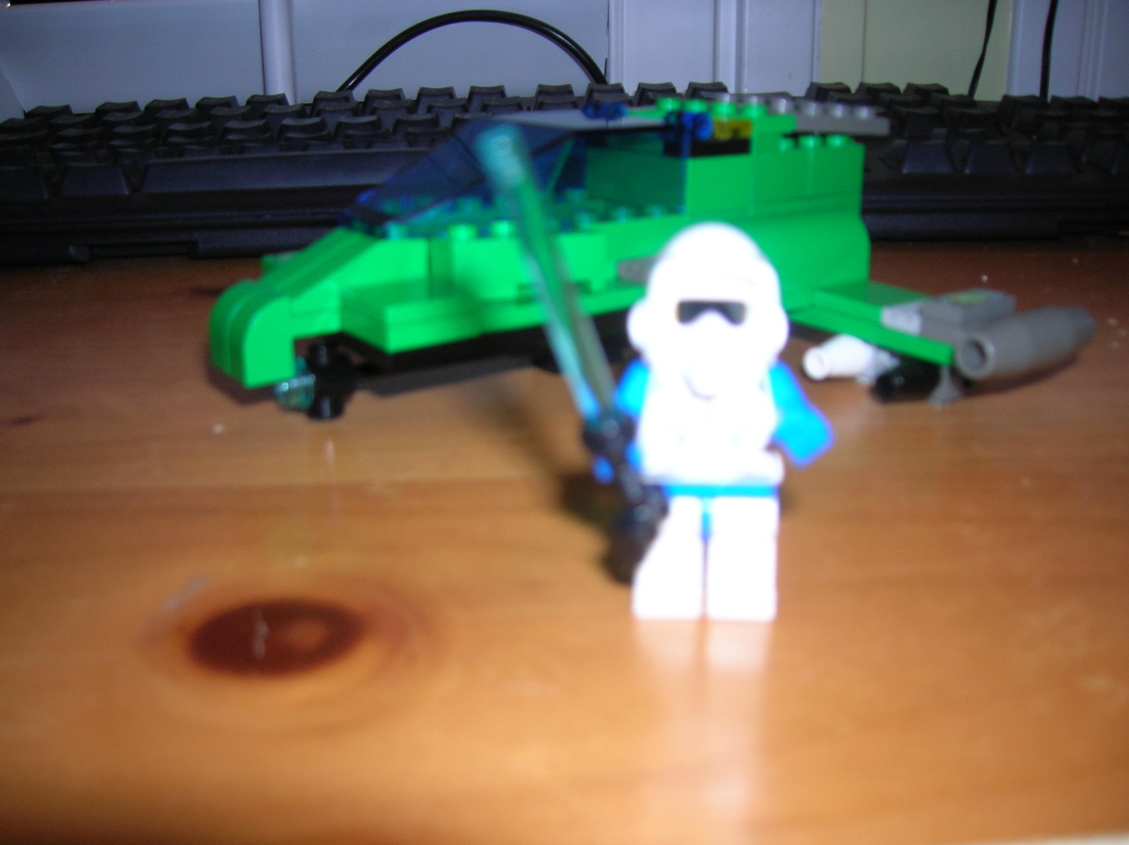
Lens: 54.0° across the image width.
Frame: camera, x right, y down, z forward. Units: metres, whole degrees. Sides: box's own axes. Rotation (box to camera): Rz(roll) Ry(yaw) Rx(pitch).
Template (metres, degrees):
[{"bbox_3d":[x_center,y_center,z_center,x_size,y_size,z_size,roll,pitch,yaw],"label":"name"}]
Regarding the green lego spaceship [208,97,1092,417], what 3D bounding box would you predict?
[{"bbox_3d":[0.005,-0.036,0.205,0.141,0.045,0.133,-14,24,-32],"label":"green lego spaceship"}]

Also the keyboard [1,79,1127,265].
[{"bbox_3d":[0.018,-0.093,0.371,0.454,0.037,0.154,-2,20,-2],"label":"keyboard"}]

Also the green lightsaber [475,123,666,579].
[{"bbox_3d":[0.002,-0.008,0.105,0.006,0.042,0.006,-18,19,11],"label":"green lightsaber"}]

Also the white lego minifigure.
[{"bbox_3d":[0.016,0.000,0.116,0.023,0.042,0.015,1,20,5],"label":"white lego minifigure"}]

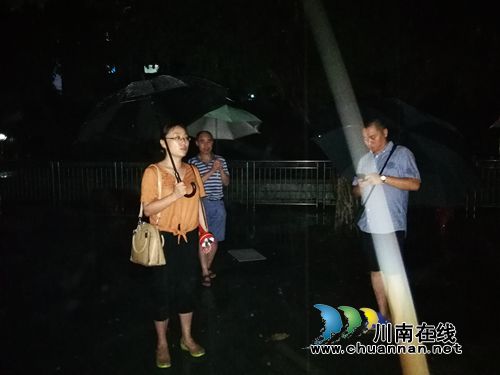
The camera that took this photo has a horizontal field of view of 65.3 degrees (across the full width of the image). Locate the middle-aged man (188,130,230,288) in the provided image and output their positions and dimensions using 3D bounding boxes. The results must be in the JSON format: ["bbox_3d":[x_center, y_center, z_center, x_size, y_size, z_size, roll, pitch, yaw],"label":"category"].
[{"bbox_3d":[-0.465,0.235,4.270,0.500,1.690,0.400,-1,3,-9],"label":"middle-aged man"}]

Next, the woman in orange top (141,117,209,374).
[{"bbox_3d":[-0.497,0.375,2.580,0.480,1.600,0.400,-2,4,-25],"label":"woman in orange top"}]

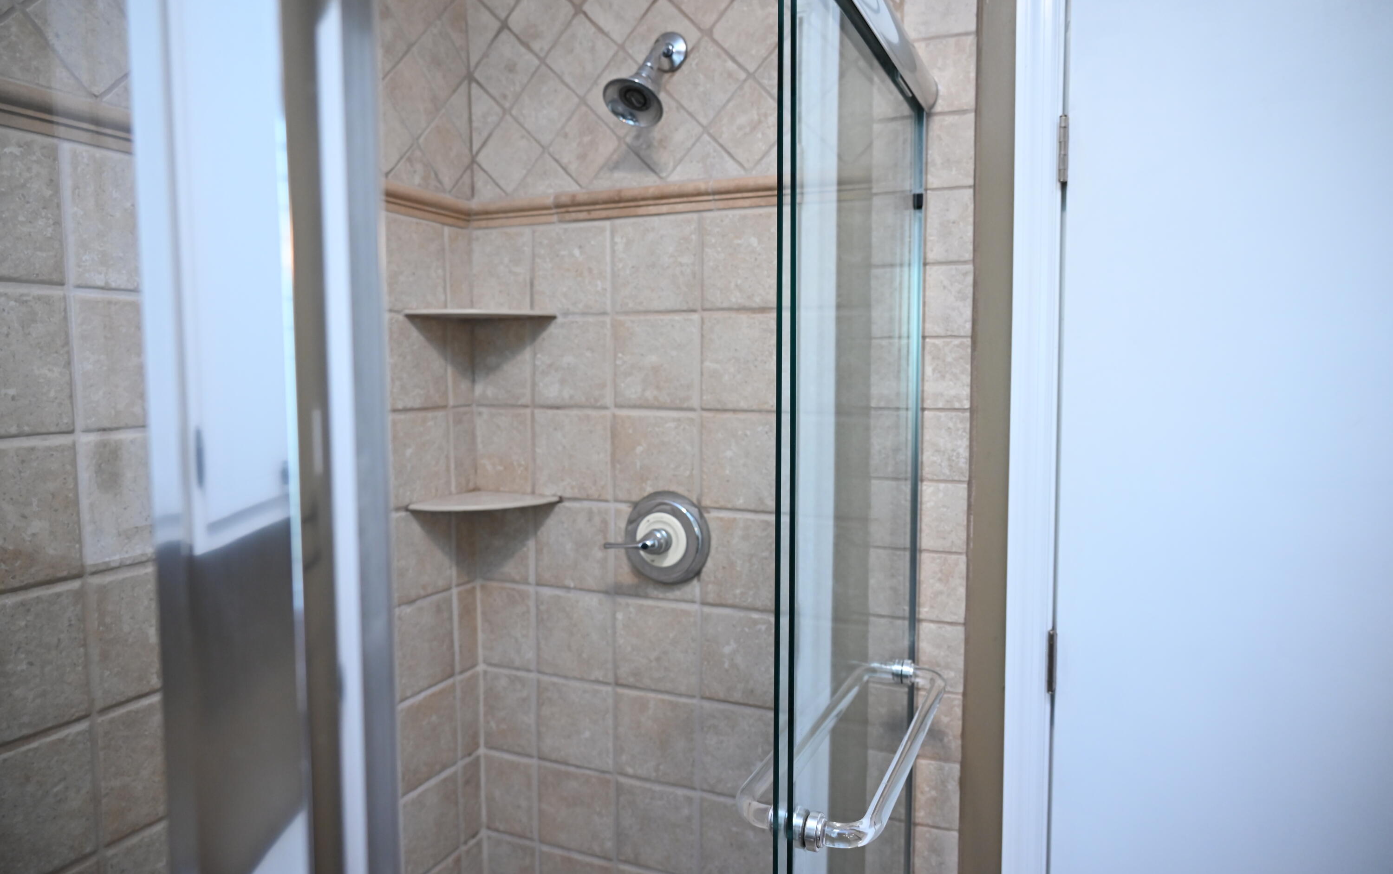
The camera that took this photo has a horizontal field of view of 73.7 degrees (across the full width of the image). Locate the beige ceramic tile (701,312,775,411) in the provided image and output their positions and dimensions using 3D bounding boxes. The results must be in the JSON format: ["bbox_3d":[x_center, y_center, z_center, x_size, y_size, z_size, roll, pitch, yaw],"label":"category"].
[{"bbox_3d":[0.075,-0.118,1.453,0.143,0.150,0.010,2,5,23],"label":"beige ceramic tile"}]

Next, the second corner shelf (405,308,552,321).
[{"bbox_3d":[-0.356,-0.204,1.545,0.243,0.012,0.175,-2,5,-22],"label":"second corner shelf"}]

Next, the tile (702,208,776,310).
[{"bbox_3d":[0.075,-0.273,1.441,0.143,0.146,0.010,2,5,23],"label":"tile"}]

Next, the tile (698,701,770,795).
[{"bbox_3d":[0.078,0.516,1.518,0.153,0.153,0.010,2,5,23],"label":"tile"}]

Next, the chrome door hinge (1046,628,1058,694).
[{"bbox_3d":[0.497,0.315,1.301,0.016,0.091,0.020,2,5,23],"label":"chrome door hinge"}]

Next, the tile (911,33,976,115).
[{"bbox_3d":[0.344,-0.506,1.308,0.098,0.100,0.010,2,5,23],"label":"tile"}]

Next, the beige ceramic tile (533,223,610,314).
[{"bbox_3d":[-0.213,-0.286,1.572,0.153,0.152,0.010,2,5,23],"label":"beige ceramic tile"}]

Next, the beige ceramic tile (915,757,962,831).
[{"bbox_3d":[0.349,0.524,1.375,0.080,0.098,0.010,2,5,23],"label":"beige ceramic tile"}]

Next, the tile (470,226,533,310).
[{"bbox_3d":[-0.338,-0.286,1.617,0.113,0.146,0.010,2,5,23],"label":"tile"}]

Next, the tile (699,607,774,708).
[{"bbox_3d":[0.075,0.351,1.490,0.143,0.150,0.010,2,5,23],"label":"tile"}]

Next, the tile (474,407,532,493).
[{"bbox_3d":[-0.334,0.025,1.626,0.110,0.149,0.010,2,5,23],"label":"tile"}]

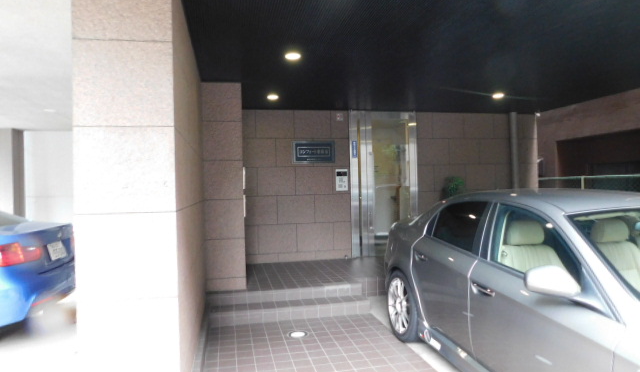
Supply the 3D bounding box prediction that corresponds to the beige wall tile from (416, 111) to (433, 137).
[{"bbox_3d":[1.766,-1.018,7.183,0.295,0.449,0.020,-1,0,-12],"label":"beige wall tile"}]

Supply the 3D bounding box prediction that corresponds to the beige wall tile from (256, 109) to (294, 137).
[{"bbox_3d":[-0.699,-0.968,6.706,0.594,0.447,0.020,-1,0,-12],"label":"beige wall tile"}]

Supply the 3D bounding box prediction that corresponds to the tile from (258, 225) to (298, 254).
[{"bbox_3d":[-0.668,0.832,6.738,0.596,0.449,0.030,-1,0,-12],"label":"tile"}]

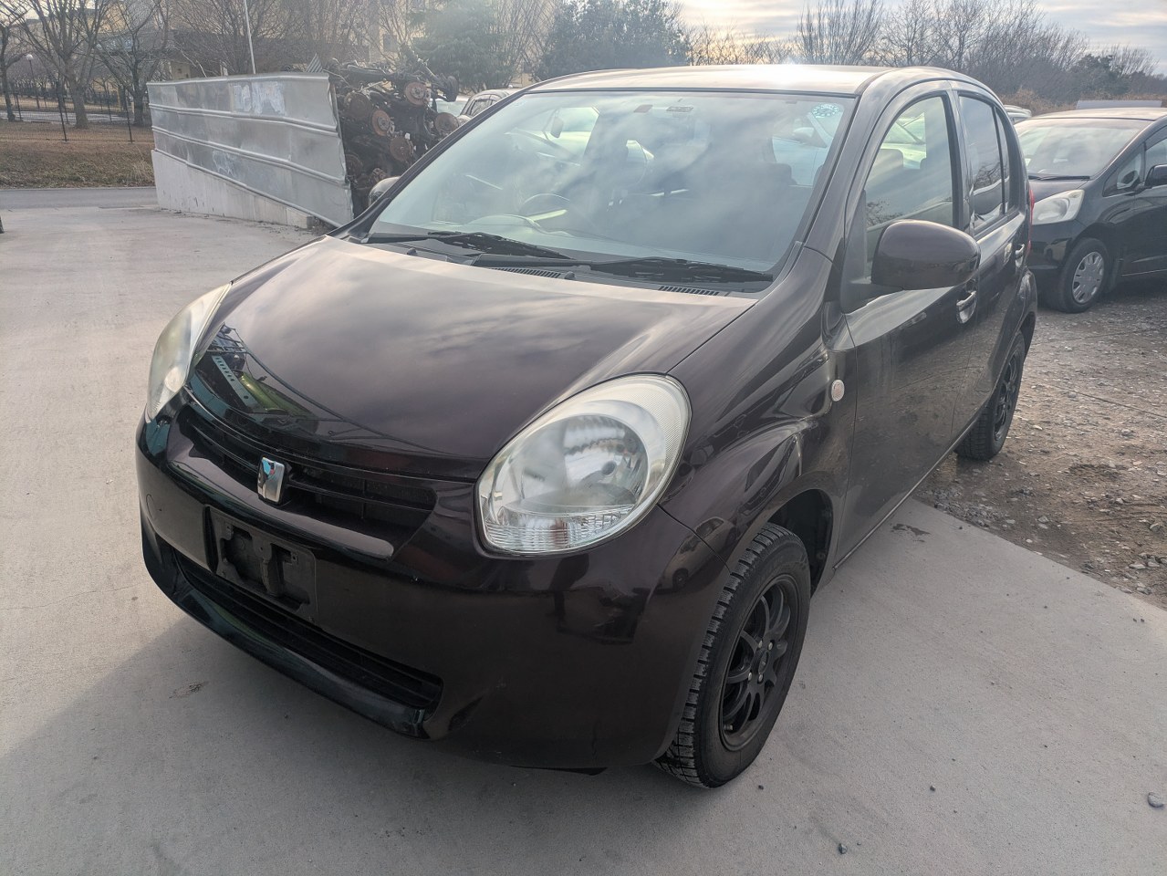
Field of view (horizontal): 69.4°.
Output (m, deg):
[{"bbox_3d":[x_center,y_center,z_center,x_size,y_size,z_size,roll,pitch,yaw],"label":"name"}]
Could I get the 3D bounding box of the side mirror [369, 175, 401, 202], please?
[{"bbox_3d":[-0.666,-0.782,2.806,0.230,0.165,0.135,15,24,34],"label":"side mirror"}]

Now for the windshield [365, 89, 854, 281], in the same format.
[{"bbox_3d":[0.033,-0.726,2.262,1.320,0.110,0.810,15,57,34],"label":"windshield"}]

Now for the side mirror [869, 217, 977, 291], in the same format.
[{"bbox_3d":[0.737,-0.394,1.835,0.230,0.165,0.135,15,24,34],"label":"side mirror"}]

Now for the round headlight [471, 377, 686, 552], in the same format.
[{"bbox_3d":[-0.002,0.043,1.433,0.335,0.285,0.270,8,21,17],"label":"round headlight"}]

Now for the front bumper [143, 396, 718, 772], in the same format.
[{"bbox_3d":[-0.515,0.232,1.853,1.620,0.560,0.480,15,24,34],"label":"front bumper"}]

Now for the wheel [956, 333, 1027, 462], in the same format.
[{"bbox_3d":[1.774,-0.192,3.683,0.175,0.575,0.575,15,24,34],"label":"wheel"}]

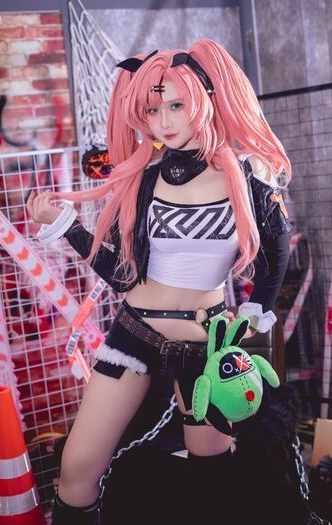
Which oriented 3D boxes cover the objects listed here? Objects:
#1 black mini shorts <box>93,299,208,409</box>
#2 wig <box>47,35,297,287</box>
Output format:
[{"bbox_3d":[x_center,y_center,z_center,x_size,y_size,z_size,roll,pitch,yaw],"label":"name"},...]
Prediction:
[{"bbox_3d":[-0.005,0.245,1.990,0.360,0.285,0.260,-5,3,-1],"label":"black mini shorts"},{"bbox_3d":[0.015,-0.265,1.950,0.600,0.640,0.380,-7,5,17],"label":"wig"}]

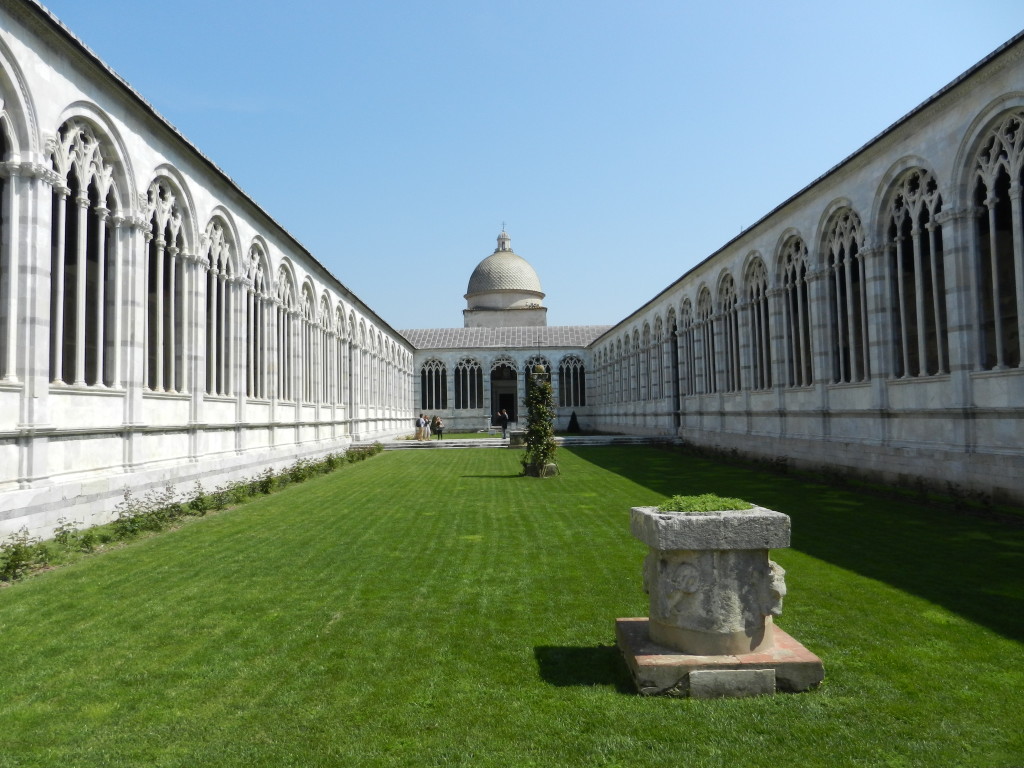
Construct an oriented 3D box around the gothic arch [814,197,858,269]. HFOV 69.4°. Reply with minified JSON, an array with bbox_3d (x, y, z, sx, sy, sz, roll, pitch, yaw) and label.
[{"bbox_3d":[11.170,-5.273,25.437,0.500,2.100,3.600,-1,-2,-2],"label":"gothic arch"}]

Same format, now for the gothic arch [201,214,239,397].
[{"bbox_3d":[-9.724,-2.622,24.877,0.450,6.050,3.150,-1,-2,-2],"label":"gothic arch"}]

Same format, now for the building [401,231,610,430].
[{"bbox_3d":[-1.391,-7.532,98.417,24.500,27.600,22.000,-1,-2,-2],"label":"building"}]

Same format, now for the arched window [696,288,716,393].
[{"bbox_3d":[10.779,-2.366,41.096,0.450,5.970,3.050,-1,-2,-2],"label":"arched window"}]

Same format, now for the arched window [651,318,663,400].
[{"bbox_3d":[10.355,-1.766,51.659,0.485,5.946,3.104,-1,-2,-2],"label":"arched window"}]

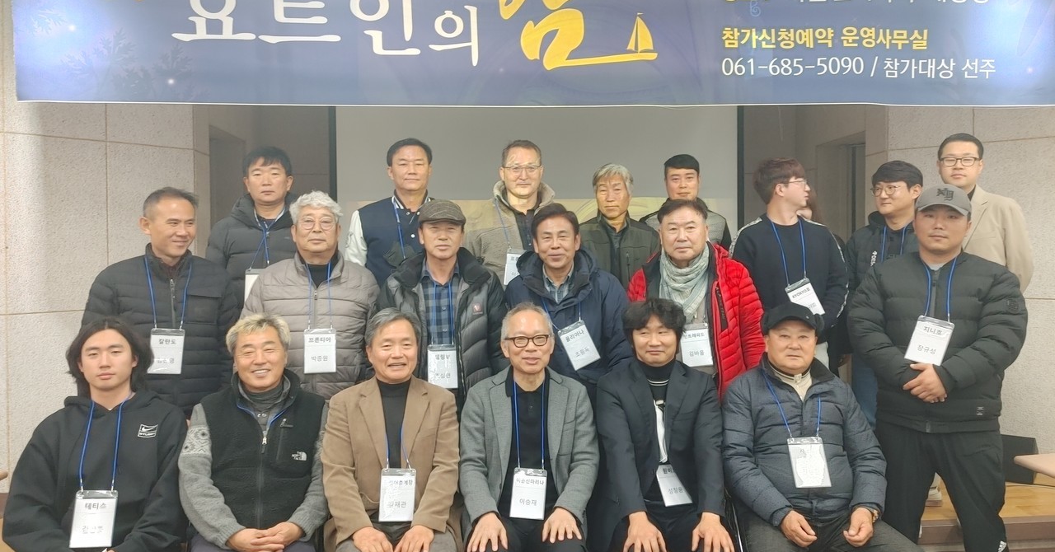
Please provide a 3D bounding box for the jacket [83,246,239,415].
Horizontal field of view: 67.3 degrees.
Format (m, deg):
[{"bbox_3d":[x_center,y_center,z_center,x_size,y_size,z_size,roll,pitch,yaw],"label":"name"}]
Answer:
[{"bbox_3d":[-1.372,0.253,3.010,0.620,0.740,0.360,-1,2,-26],"label":"jacket"}]

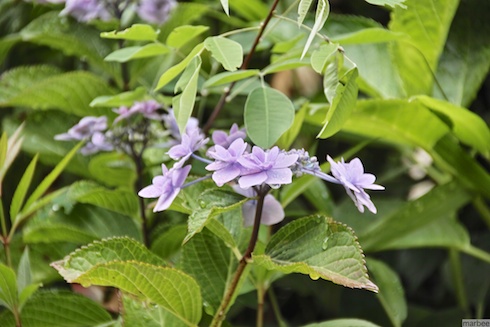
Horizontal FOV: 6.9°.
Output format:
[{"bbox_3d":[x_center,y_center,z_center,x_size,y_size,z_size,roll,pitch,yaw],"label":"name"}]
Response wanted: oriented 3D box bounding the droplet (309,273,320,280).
[{"bbox_3d":[0.045,0.072,2.620,0.006,0.006,0.006,0,10,0],"label":"droplet"}]

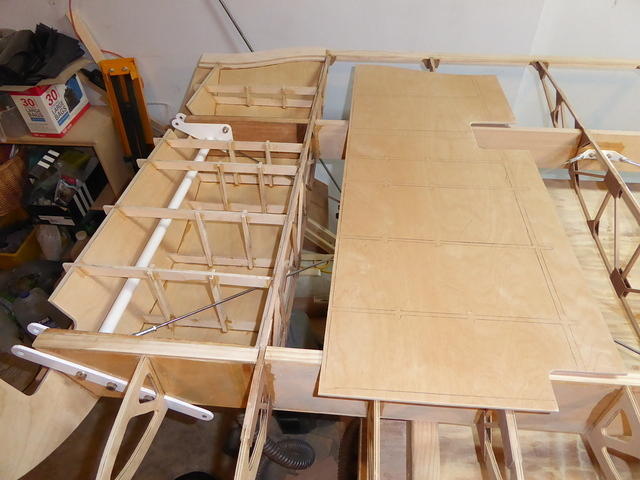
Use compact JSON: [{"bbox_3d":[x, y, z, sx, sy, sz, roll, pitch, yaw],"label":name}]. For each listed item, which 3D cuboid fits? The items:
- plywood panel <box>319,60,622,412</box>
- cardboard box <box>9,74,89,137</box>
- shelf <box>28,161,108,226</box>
[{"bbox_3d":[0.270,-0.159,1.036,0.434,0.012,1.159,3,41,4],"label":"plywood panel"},{"bbox_3d":[-1.086,-0.562,1.890,0.126,0.168,0.247,4,43,7],"label":"cardboard box"},{"bbox_3d":[-1.099,-0.212,2.054,0.157,0.117,0.331,2,43,5],"label":"shelf"}]

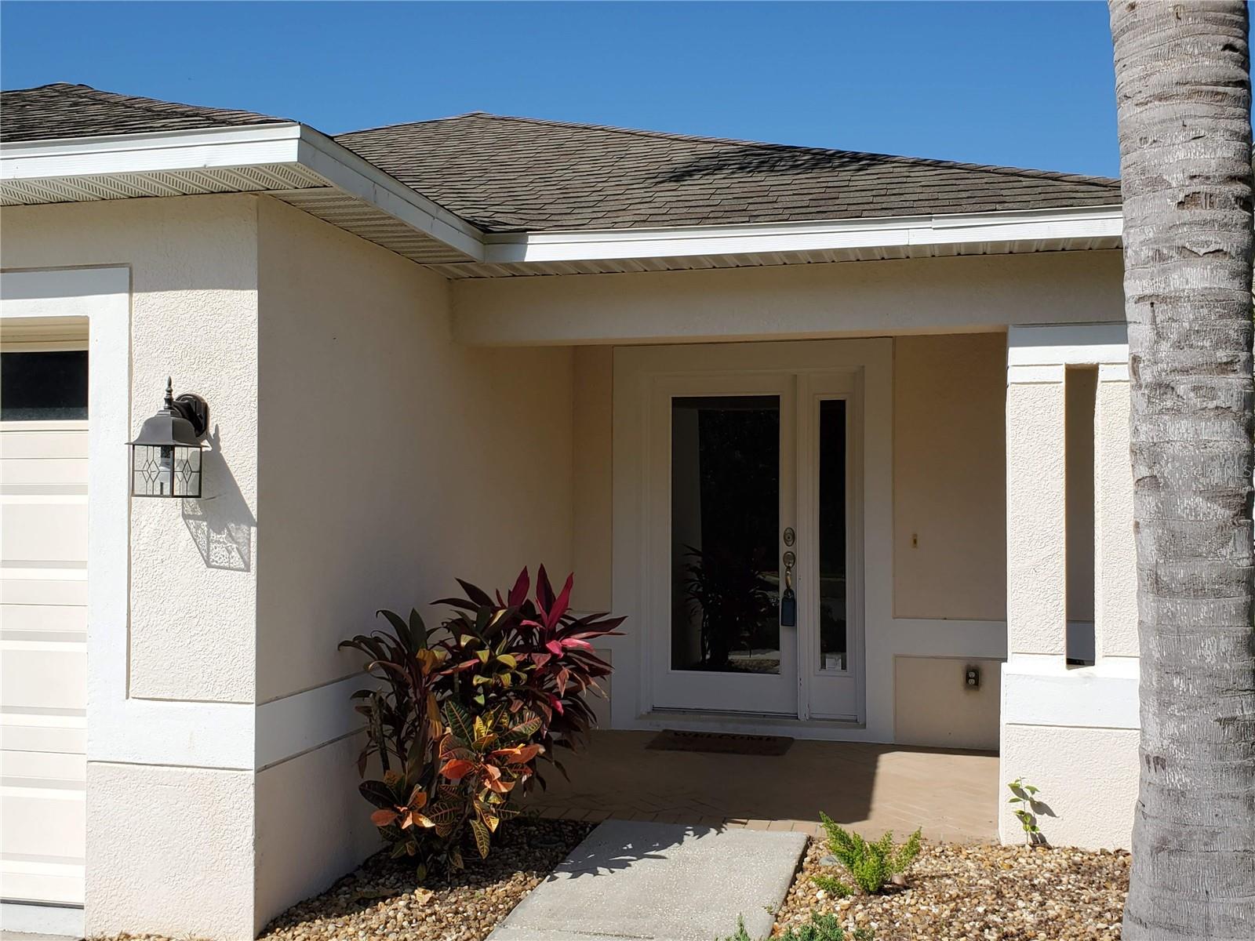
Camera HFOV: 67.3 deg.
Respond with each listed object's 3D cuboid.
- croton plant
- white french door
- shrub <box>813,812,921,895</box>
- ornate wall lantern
[{"bbox_3d":[-0.595,0.990,3.900,1.060,1.140,0.850,0,-1,12],"label":"croton plant"},{"bbox_3d":[0.725,0.405,5.550,1.290,2.100,0.160,0,-1,12],"label":"white french door"},{"bbox_3d":[0.905,1.415,3.550,0.400,0.270,0.340,0,-1,12],"label":"shrub"},{"bbox_3d":[-1.495,-0.106,3.118,0.180,0.395,0.226,0,-1,12],"label":"ornate wall lantern"}]

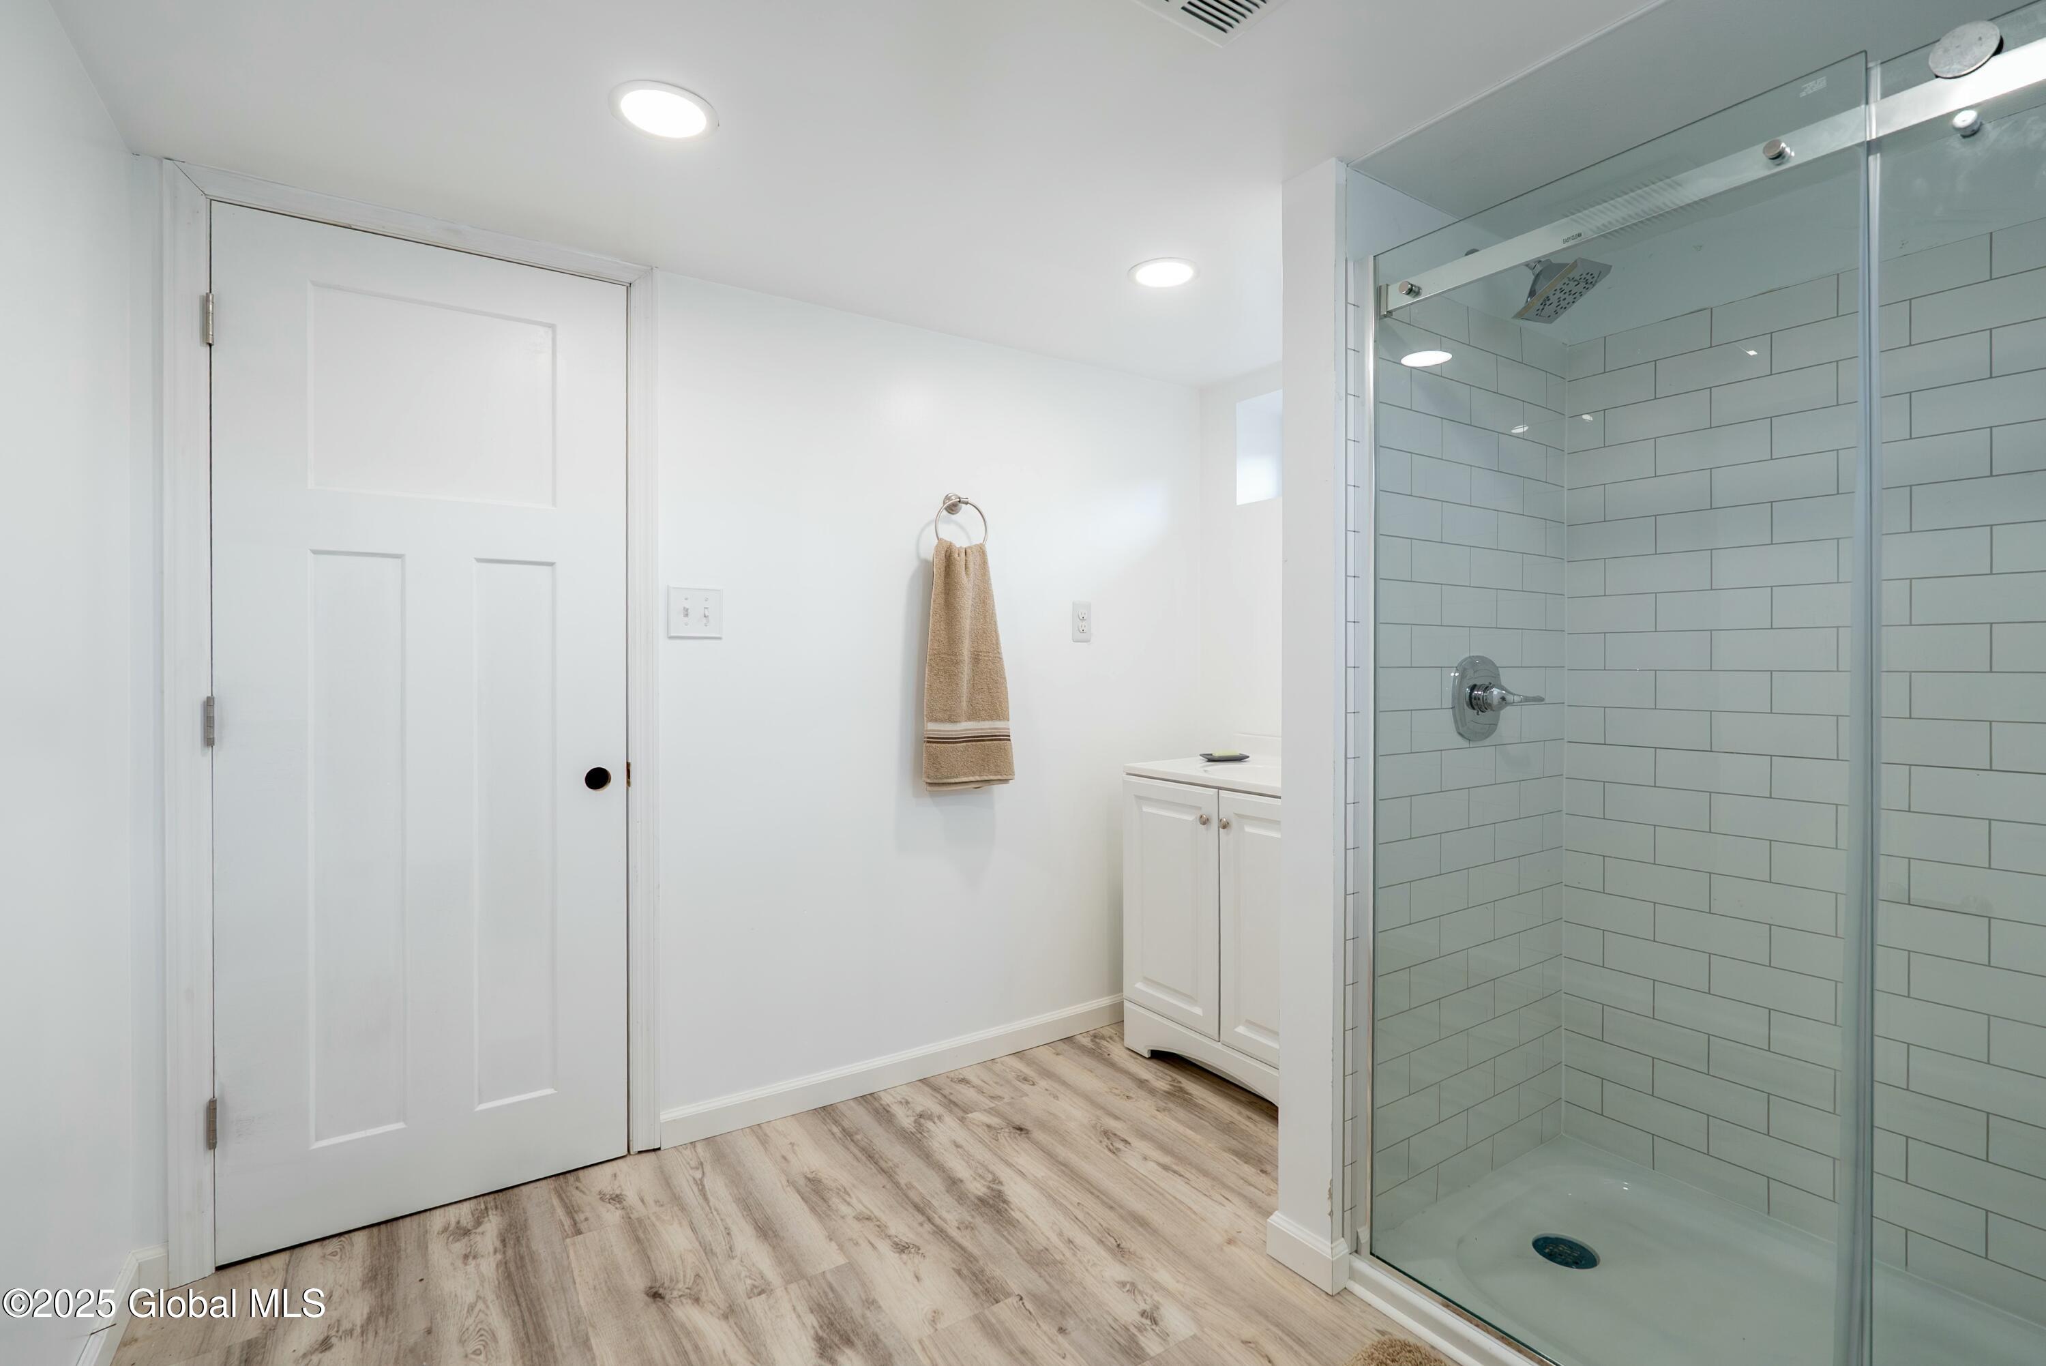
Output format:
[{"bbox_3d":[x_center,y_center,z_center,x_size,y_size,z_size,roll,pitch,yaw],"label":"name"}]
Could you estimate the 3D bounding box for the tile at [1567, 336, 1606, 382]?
[{"bbox_3d":[1.262,-0.720,2.038,0.009,0.080,0.079,0,1,-34],"label":"tile"}]

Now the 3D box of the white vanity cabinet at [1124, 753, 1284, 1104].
[{"bbox_3d":[0.705,0.662,2.503,0.480,0.833,0.765,0,1,-34],"label":"white vanity cabinet"}]

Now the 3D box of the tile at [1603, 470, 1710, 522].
[{"bbox_3d":[1.342,-0.391,1.925,0.009,0.080,0.197,0,1,-34],"label":"tile"}]

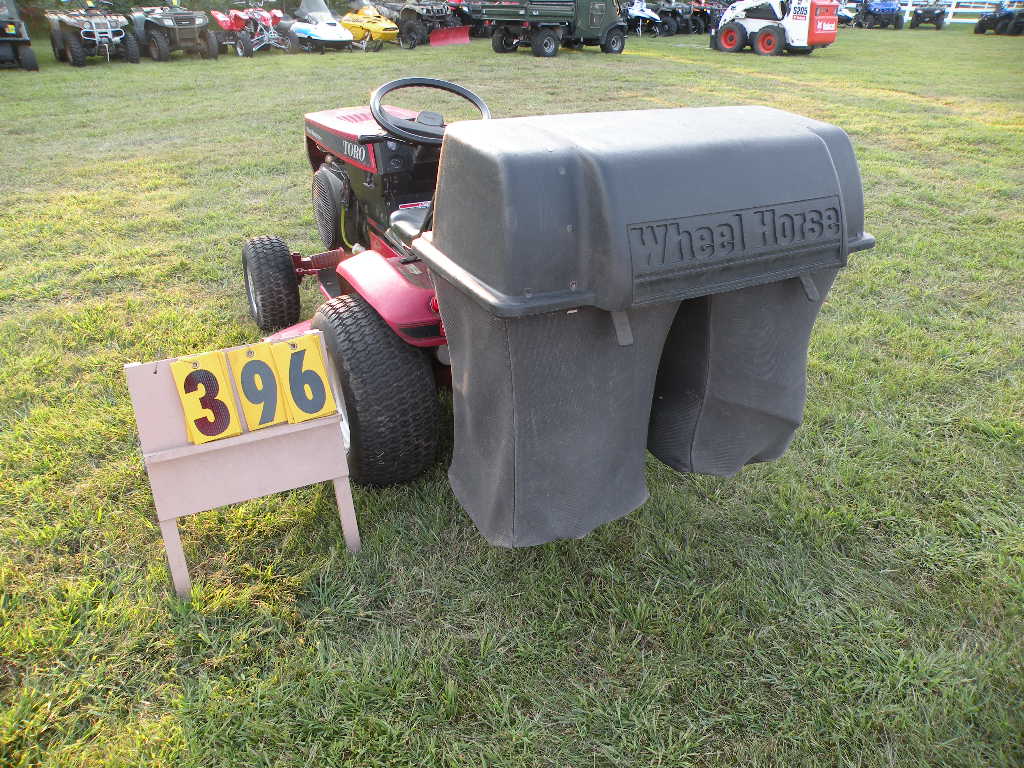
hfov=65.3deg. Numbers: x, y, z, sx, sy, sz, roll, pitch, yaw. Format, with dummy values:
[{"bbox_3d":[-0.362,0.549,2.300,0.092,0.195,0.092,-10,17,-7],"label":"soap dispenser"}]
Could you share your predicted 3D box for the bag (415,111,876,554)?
[{"bbox_3d":[0.317,-0.189,1.927,0.980,0.847,0.483,-13,31,-24],"label":"bag"}]

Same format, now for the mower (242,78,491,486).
[{"bbox_3d":[-0.321,-0.497,2.814,1.044,1.074,1.803,-13,31,-24],"label":"mower"}]

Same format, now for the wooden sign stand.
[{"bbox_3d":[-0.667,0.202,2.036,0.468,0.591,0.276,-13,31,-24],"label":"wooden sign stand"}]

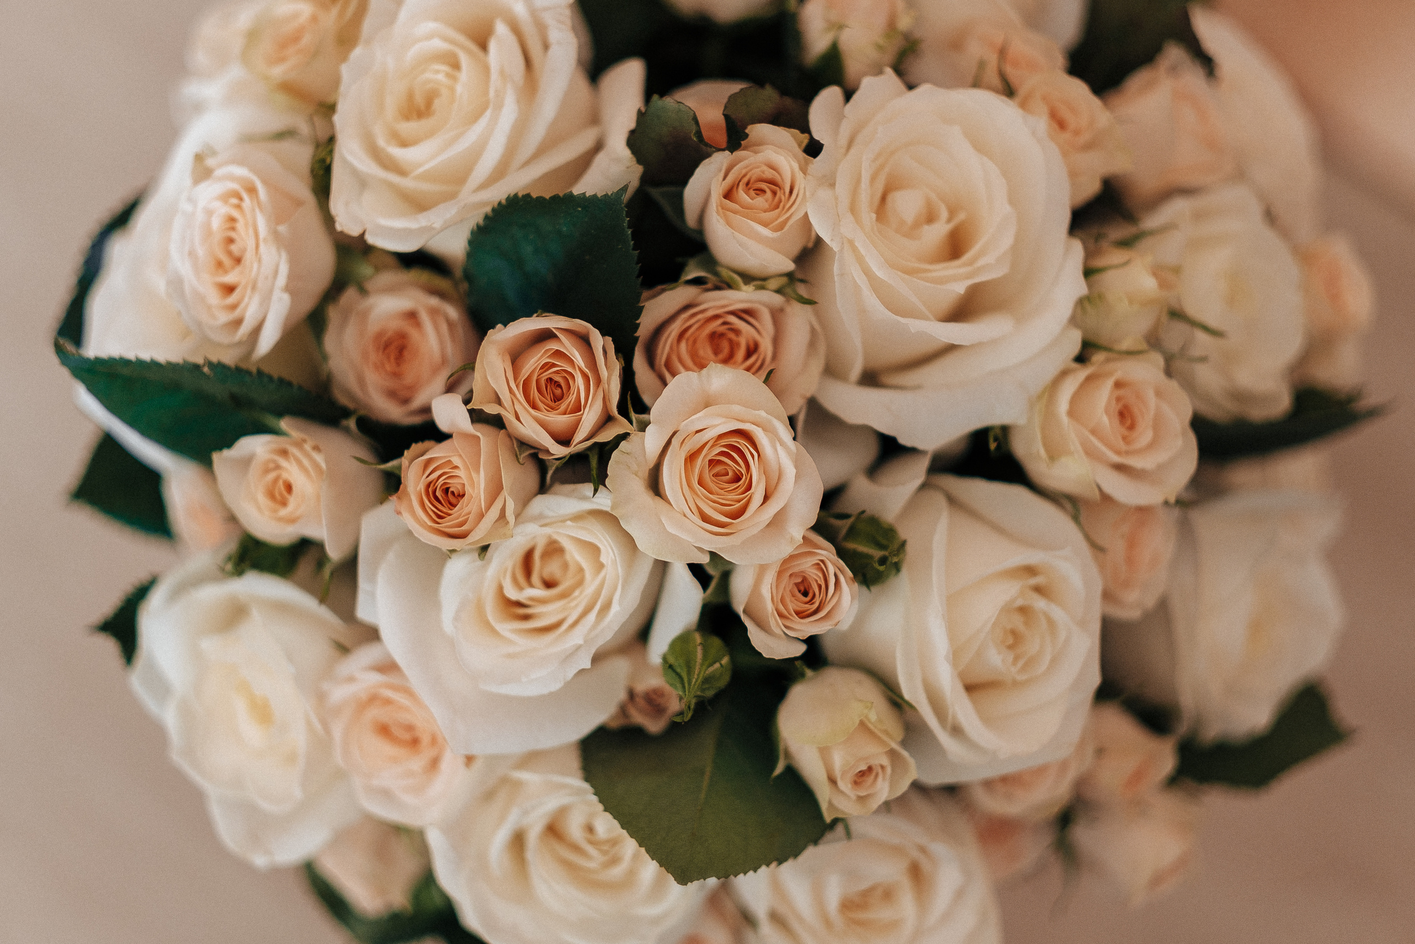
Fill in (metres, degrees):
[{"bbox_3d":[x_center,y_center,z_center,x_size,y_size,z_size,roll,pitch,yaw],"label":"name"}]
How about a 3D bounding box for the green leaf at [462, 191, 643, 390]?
[{"bbox_3d":[-0.037,-0.044,0.790,0.044,0.014,0.050,6,73,8],"label":"green leaf"}]

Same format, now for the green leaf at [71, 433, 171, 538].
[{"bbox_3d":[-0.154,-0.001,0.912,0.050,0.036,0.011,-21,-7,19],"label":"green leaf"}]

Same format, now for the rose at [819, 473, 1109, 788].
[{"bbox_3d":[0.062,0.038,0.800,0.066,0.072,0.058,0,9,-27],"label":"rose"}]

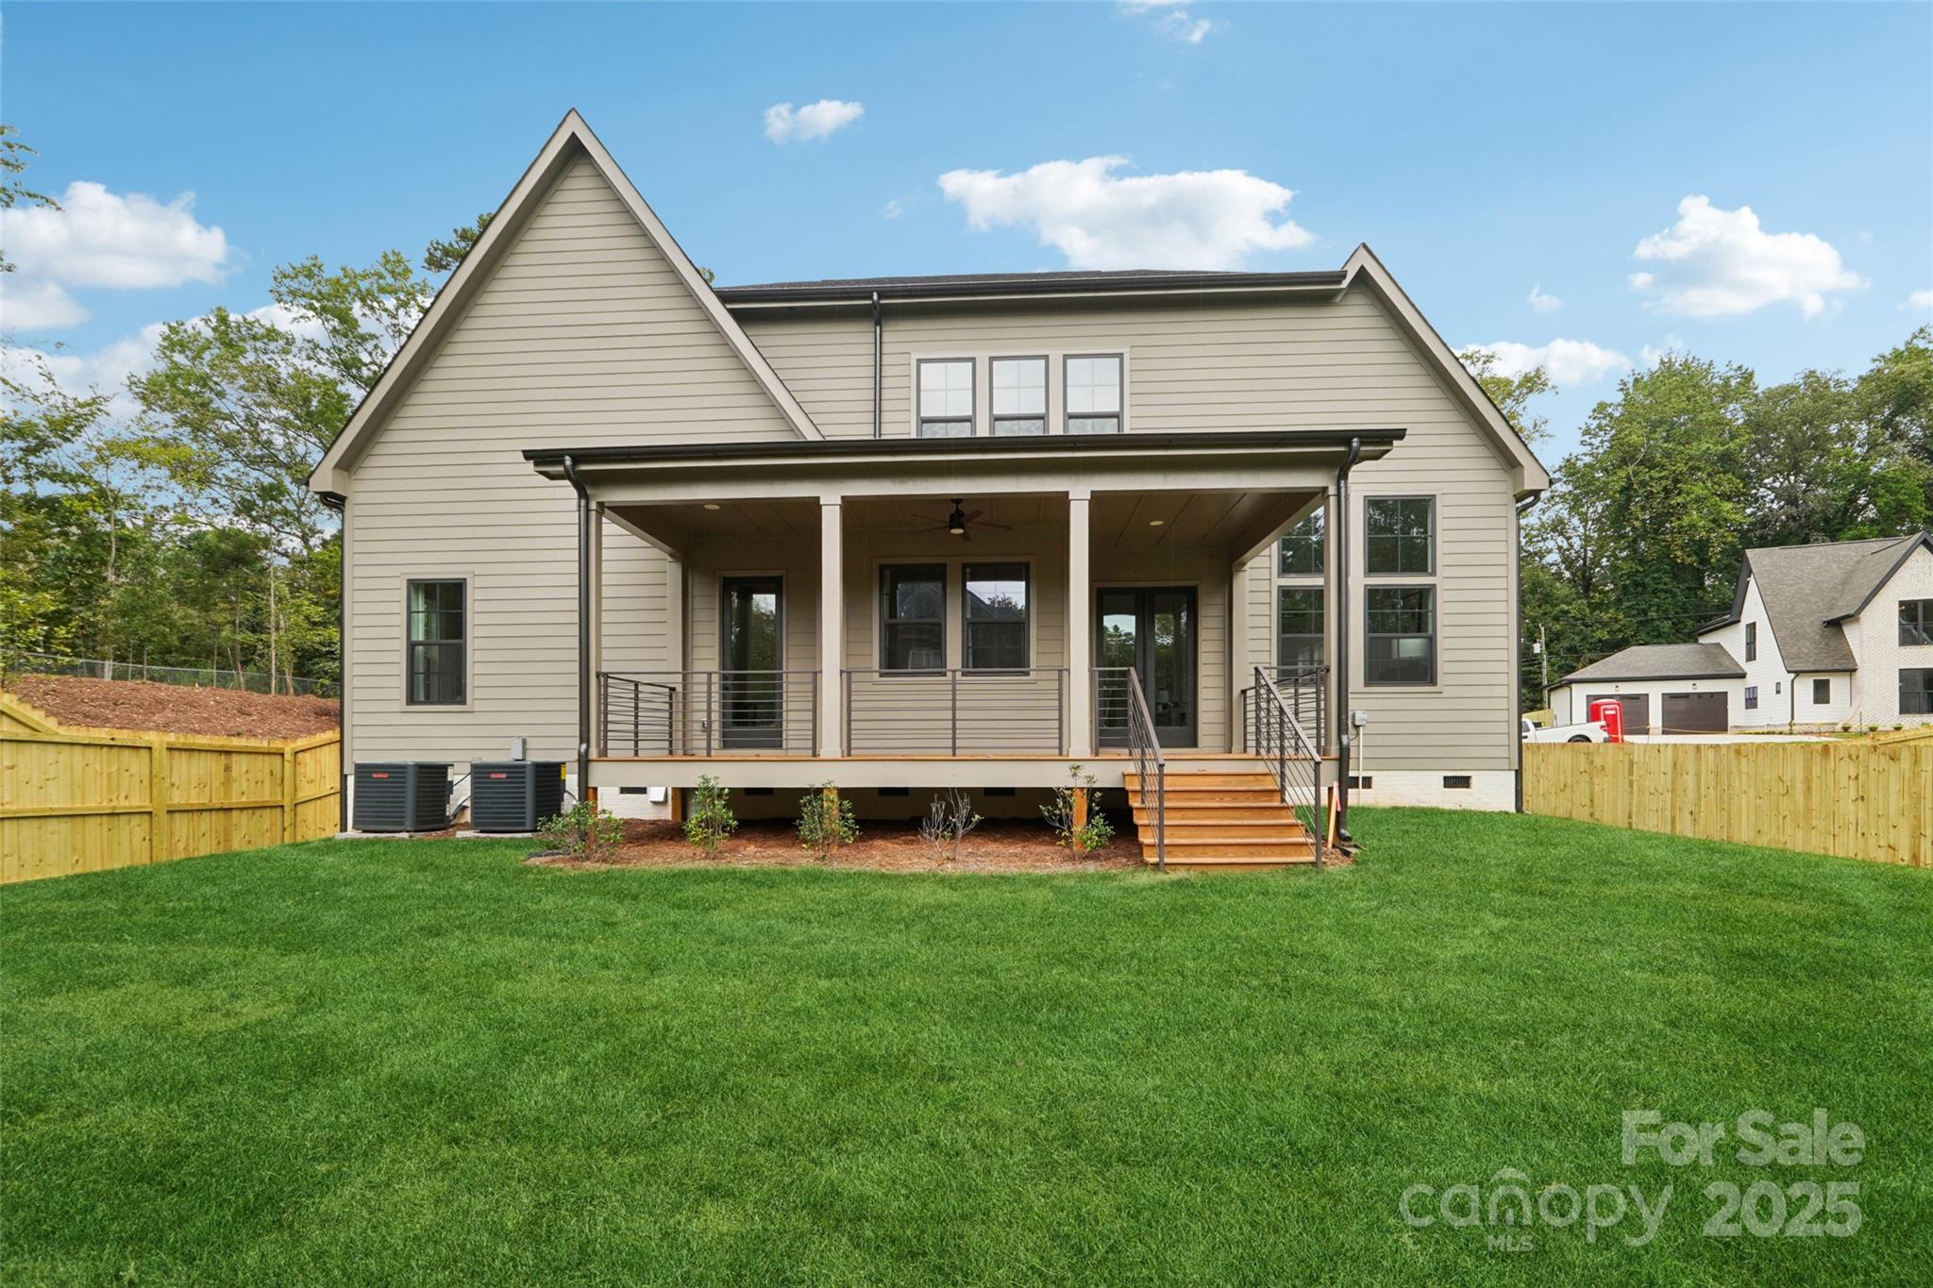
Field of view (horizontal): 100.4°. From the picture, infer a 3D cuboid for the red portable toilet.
[{"bbox_3d":[31.400,3.900,39.500,1.120,2.300,1.180,-1,-3,19],"label":"red portable toilet"}]

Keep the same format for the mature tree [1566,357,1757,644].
[{"bbox_3d":[51.400,-7.100,60.000,11.500,28.500,11.500,-2,-4,41],"label":"mature tree"}]

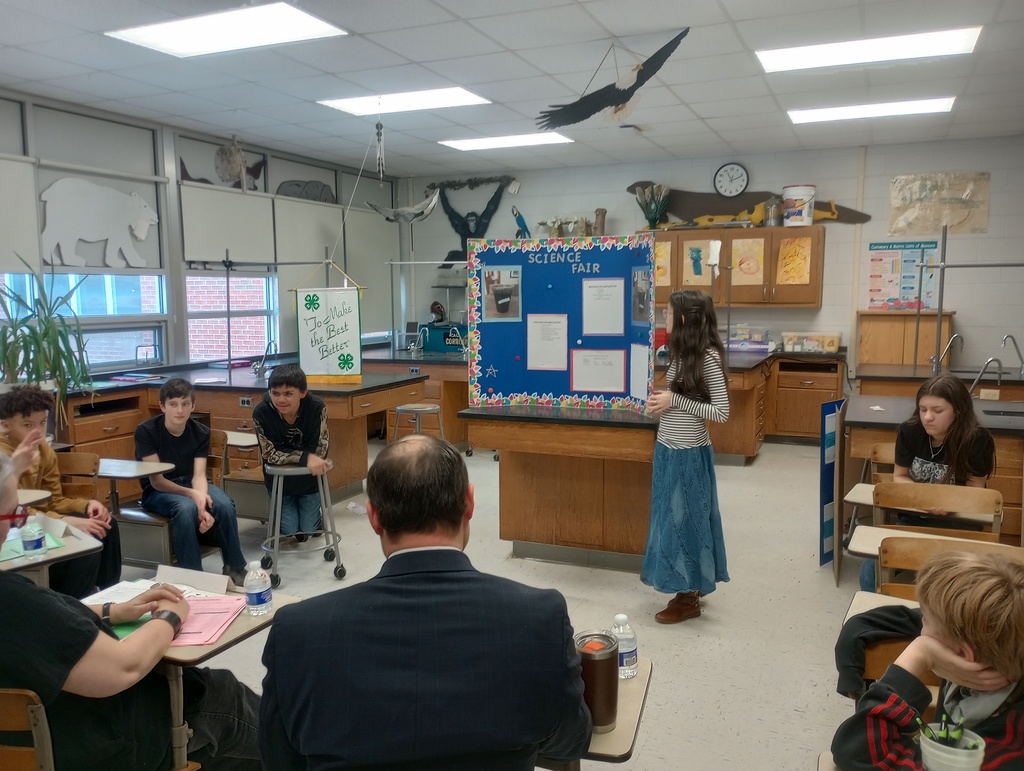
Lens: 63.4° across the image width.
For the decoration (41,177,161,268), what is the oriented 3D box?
[{"bbox_3d":[-3.025,-1.189,6.153,0.030,0.630,1.030,3,7,23],"label":"decoration"}]

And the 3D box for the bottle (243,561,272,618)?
[{"bbox_3d":[-0.625,0.488,2.031,0.066,0.132,0.066,0,7,0],"label":"bottle"}]

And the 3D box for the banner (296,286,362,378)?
[{"bbox_3d":[-1.123,-0.315,5.155,0.470,0.585,0.030,3,7,23],"label":"banner"}]

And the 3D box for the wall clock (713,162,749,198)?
[{"bbox_3d":[2.225,-2.085,8.433,0.353,0.353,0.050,2,7,23],"label":"wall clock"}]

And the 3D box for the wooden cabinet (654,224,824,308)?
[{"bbox_3d":[2.194,-1.188,8.442,1.800,0.770,0.340,3,7,23],"label":"wooden cabinet"}]

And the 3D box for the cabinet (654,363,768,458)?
[{"bbox_3d":[1.703,0.204,7.507,1.070,0.900,1.450,3,7,23],"label":"cabinet"}]

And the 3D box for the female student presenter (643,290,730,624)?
[{"bbox_3d":[0.823,0.321,3.913,0.410,1.525,0.420,-1,7,-7],"label":"female student presenter"}]

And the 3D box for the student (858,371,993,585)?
[{"bbox_3d":[1.702,0.551,3.363,0.480,1.150,0.700,4,8,34],"label":"student"}]

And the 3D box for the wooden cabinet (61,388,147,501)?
[{"bbox_3d":[-2.877,0.472,5.534,0.620,0.890,0.630,3,7,23],"label":"wooden cabinet"}]

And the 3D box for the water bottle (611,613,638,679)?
[{"bbox_3d":[0.256,0.588,1.883,0.059,0.133,0.059,0,7,0],"label":"water bottle"}]

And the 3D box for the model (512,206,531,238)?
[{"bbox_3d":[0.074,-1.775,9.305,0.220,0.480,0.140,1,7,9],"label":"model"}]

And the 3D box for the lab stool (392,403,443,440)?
[{"bbox_3d":[-0.737,0.464,6.617,0.400,0.600,0.400,2,7,23],"label":"lab stool"}]

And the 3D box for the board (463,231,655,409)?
[{"bbox_3d":[0.272,-0.325,4.434,1.030,0.920,0.220,2,7,23],"label":"board"}]

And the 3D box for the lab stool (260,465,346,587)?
[{"bbox_3d":[-1.141,0.720,4.489,0.440,0.620,0.440,-2,7,-17],"label":"lab stool"}]

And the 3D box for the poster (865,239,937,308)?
[{"bbox_3d":[3.720,-1.043,7.923,0.590,0.650,0.015,2,7,23],"label":"poster"}]

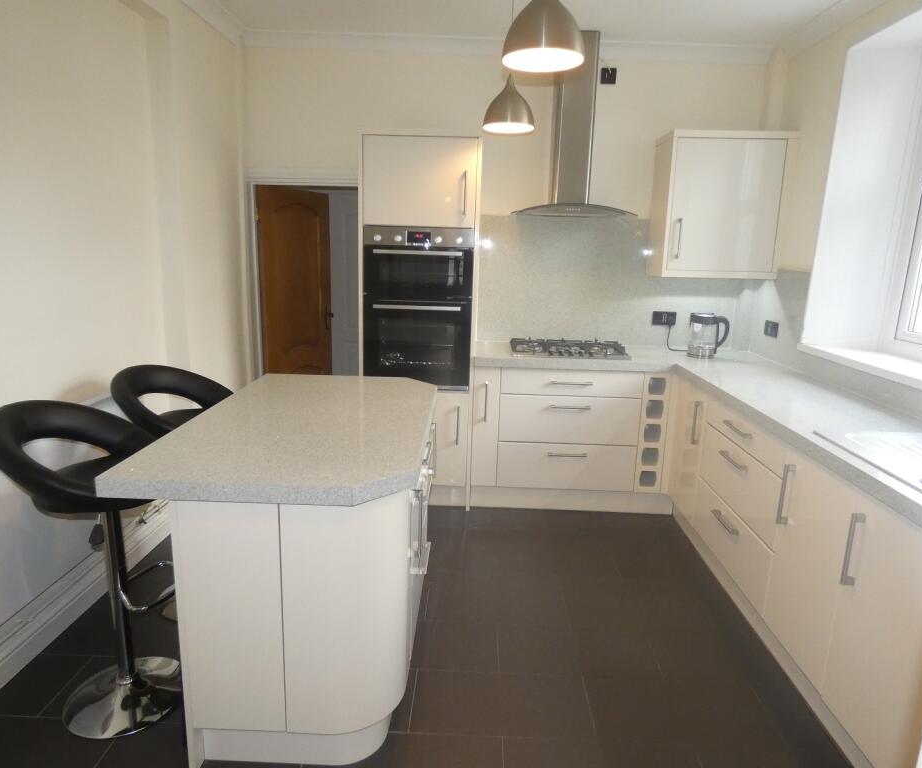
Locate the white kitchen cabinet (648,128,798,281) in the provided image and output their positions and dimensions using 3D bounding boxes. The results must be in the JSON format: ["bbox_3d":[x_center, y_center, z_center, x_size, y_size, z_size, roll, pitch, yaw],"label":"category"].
[{"bbox_3d":[1.500,-1.026,3.480,0.661,0.788,0.359,2,13,2],"label":"white kitchen cabinet"}]

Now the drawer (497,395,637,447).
[{"bbox_3d":[0.629,0.155,3.600,0.797,0.282,0.480,2,13,2],"label":"drawer"}]

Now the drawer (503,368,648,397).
[{"bbox_3d":[0.634,-0.055,3.544,0.797,0.146,0.480,2,13,1],"label":"drawer"}]

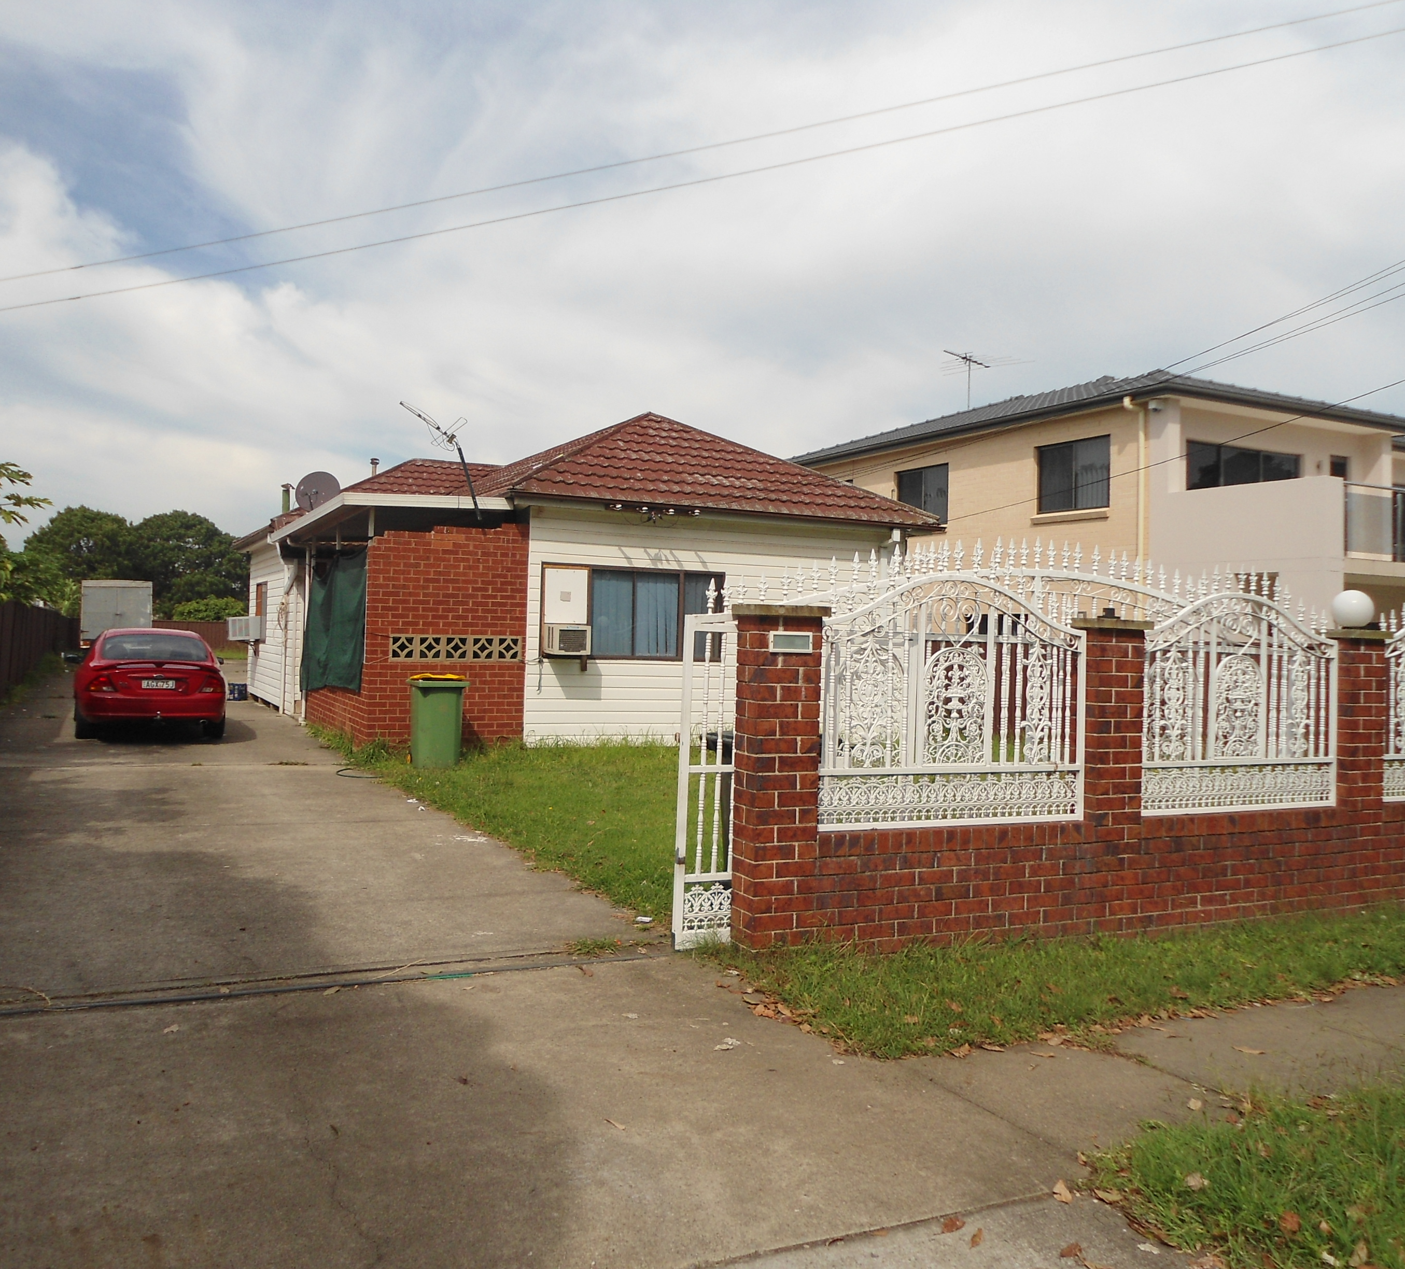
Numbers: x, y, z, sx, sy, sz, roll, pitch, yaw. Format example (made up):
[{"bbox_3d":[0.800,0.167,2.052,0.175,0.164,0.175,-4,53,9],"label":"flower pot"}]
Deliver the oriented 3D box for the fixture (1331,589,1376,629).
[{"bbox_3d":[4.290,-0.165,8.370,0.250,0.260,0.250,2,0,-28],"label":"fixture"}]

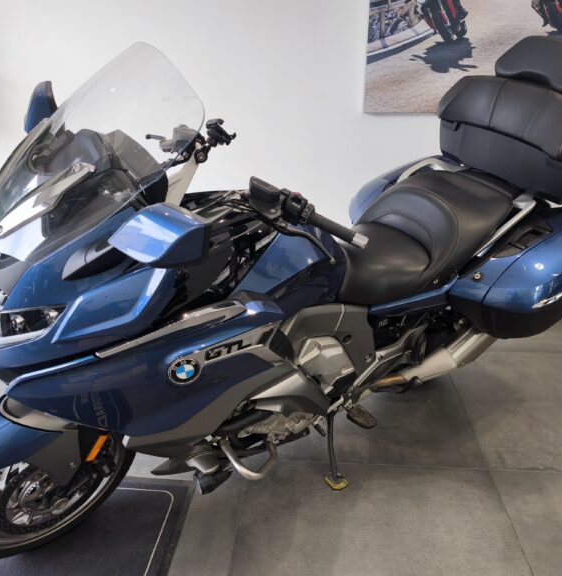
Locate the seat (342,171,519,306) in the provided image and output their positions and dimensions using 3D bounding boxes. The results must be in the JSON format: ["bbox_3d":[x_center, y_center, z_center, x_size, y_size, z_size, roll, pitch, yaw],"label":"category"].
[{"bbox_3d":[0.444,-0.203,1.855,0.740,0.300,0.380,-14,38,-29],"label":"seat"}]

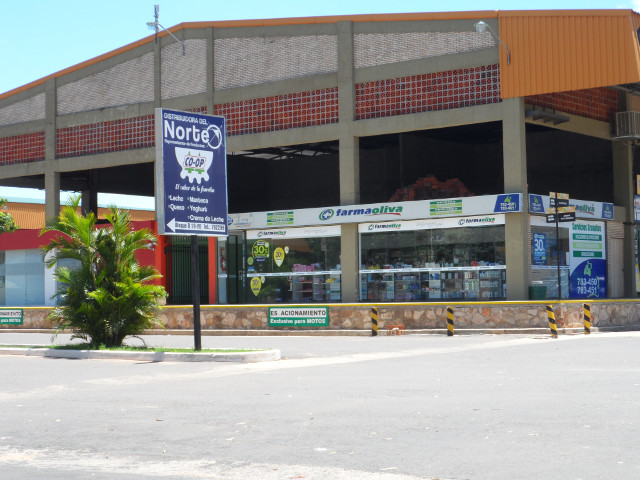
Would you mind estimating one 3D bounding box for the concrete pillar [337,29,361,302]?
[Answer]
[{"bbox_3d":[1.021,-2.688,46.388,0.650,9.770,0.320,-3,-4,39],"label":"concrete pillar"}]

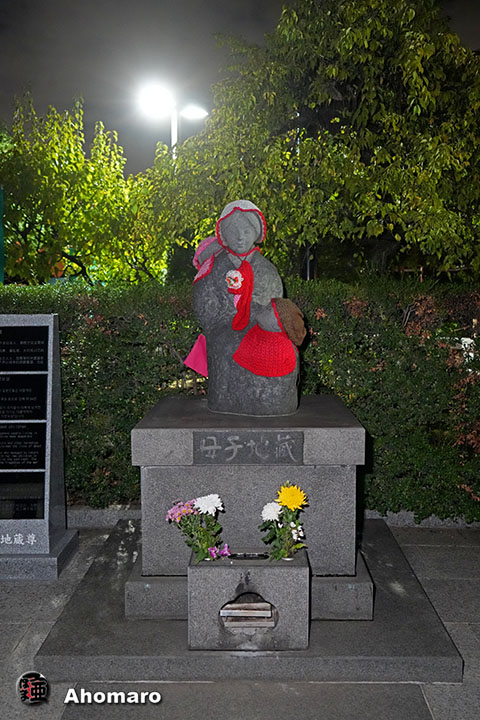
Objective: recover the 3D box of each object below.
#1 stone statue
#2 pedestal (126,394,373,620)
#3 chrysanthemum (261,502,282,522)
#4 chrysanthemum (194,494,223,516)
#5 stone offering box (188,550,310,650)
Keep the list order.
[{"bbox_3d":[0.033,-0.268,3.350,0.600,1.050,0.500,0,5,1],"label":"stone statue"},{"bbox_3d":[0.051,0.681,3.429,1.099,0.855,1.077,0,5,1],"label":"pedestal"},{"bbox_3d":[0.132,0.635,2.750,0.092,0.088,0.085,0,5,1],"label":"chrysanthemum"},{"bbox_3d":[-0.130,0.607,2.754,0.118,0.092,0.105,0,5,1],"label":"chrysanthemum"},{"bbox_3d":[0.039,0.997,2.756,0.486,0.353,0.181,0,5,1],"label":"stone offering box"}]

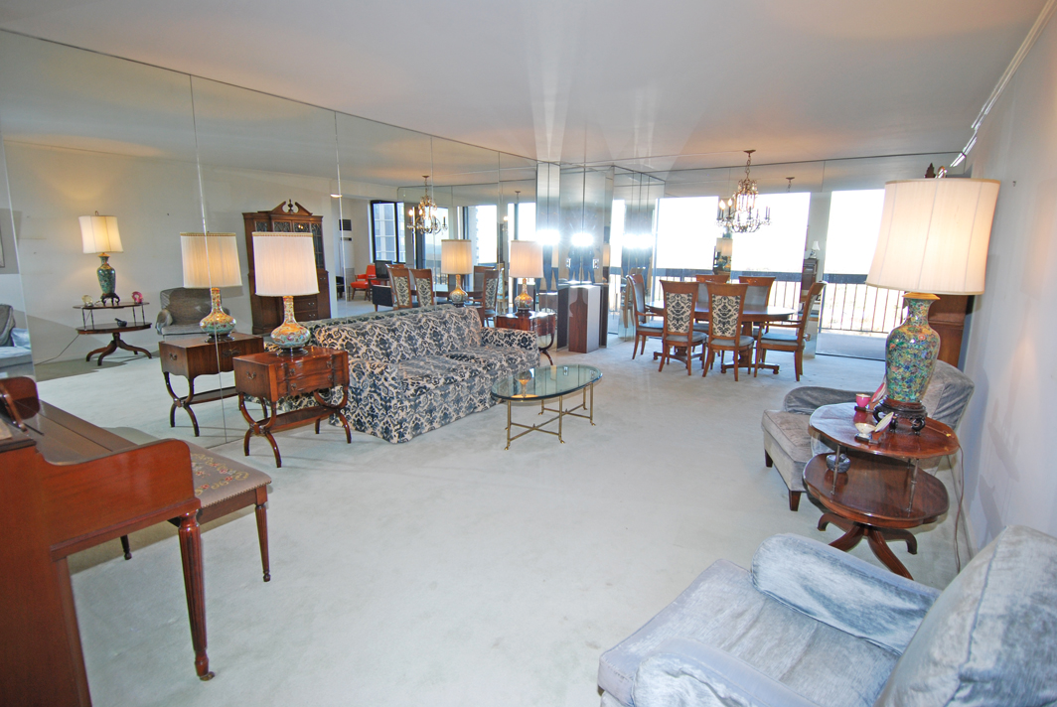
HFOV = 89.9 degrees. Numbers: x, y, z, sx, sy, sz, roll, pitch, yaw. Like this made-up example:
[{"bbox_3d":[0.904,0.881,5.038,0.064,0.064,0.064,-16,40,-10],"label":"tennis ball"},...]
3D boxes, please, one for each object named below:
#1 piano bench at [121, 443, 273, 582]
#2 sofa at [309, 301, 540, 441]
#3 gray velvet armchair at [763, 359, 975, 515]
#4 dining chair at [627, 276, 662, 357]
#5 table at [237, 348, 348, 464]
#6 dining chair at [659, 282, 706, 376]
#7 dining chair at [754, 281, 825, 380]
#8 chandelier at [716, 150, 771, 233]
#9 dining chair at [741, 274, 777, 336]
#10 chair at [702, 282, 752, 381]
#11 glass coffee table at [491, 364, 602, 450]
[{"bbox_3d":[-1.540,0.766,2.397,0.740,0.474,0.392,8,14,33],"label":"piano bench"},{"bbox_3d":[-0.832,0.079,4.984,0.977,0.792,1.865,8,14,33],"label":"sofa"},{"bbox_3d":[1.951,0.461,3.212,0.851,0.799,0.836,2,12,8],"label":"gray velvet armchair"},{"bbox_3d":[1.682,-0.474,7.075,0.600,1.117,0.578,8,14,33],"label":"dining chair"},{"bbox_3d":[-1.694,0.360,3.882,0.433,0.719,0.638,8,14,33],"label":"table"},{"bbox_3d":[1.886,-0.336,6.439,0.471,1.110,0.593,8,14,33],"label":"dining chair"},{"bbox_3d":[3.038,-0.277,6.192,0.593,1.117,0.593,8,14,33],"label":"dining chair"},{"bbox_3d":[2.478,-1.861,6.076,0.622,0.898,0.622,8,14,33],"label":"chandelier"},{"bbox_3d":[2.832,-0.415,6.794,0.488,1.092,0.622,8,14,33],"label":"dining chair"},{"bbox_3d":[2.347,-0.280,6.176,0.471,1.117,0.593,8,14,33],"label":"chair"},{"bbox_3d":[0.180,0.414,4.358,0.636,0.404,1.302,8,14,33],"label":"glass coffee table"}]

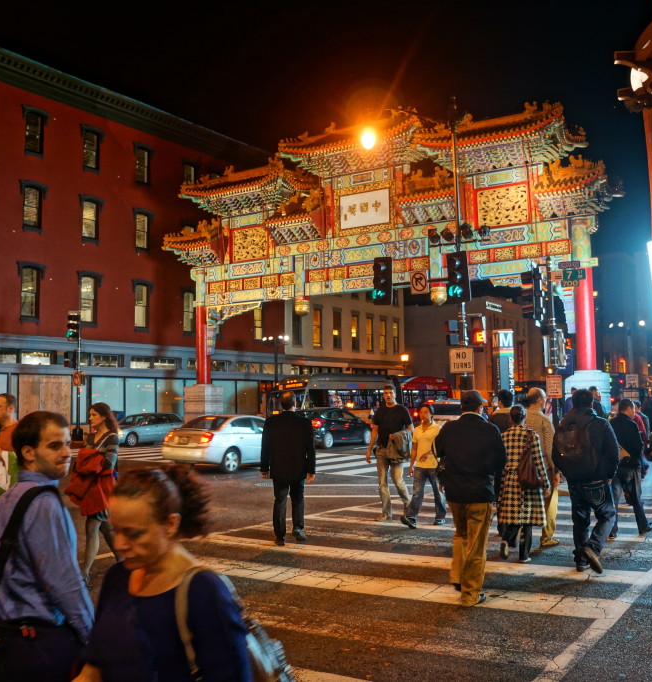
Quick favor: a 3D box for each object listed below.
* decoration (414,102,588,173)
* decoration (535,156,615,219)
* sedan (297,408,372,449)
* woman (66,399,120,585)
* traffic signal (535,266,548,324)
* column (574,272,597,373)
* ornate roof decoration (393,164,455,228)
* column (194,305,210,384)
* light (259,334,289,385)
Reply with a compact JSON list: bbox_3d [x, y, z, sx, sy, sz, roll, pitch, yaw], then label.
[{"bbox_3d":[7.324,-8.263,31.756,6.000,2.800,3.800,-4,-5,29],"label":"decoration"},{"bbox_3d":[9.401,-5.688,28.963,2.700,2.400,3.000,-4,-6,30],"label":"decoration"},{"bbox_3d":[0.144,3.289,29.394,1.800,1.450,4.500,-4,-6,35],"label":"sedan"},{"bbox_3d":[-2.197,1.430,7.330,0.520,1.680,0.480,2,-5,-32],"label":"woman"},{"bbox_3d":[4.332,-0.967,15.800,0.460,1.180,0.460,-4,-6,33],"label":"traffic signal"},{"bbox_3d":[9.967,-0.803,29.739,0.740,3.940,0.740,-4,-5,29],"label":"column"},{"bbox_3d":[4.638,-6.106,32.459,2.800,2.500,2.200,-3,-5,33],"label":"ornate roof decoration"},{"bbox_3d":[-6.184,0.212,38.855,0.740,3.910,0.740,-4,-5,29],"label":"column"},{"bbox_3d":[-2.782,2.355,42.894,1.800,5.750,0.500,-4,-6,34],"label":"light"}]

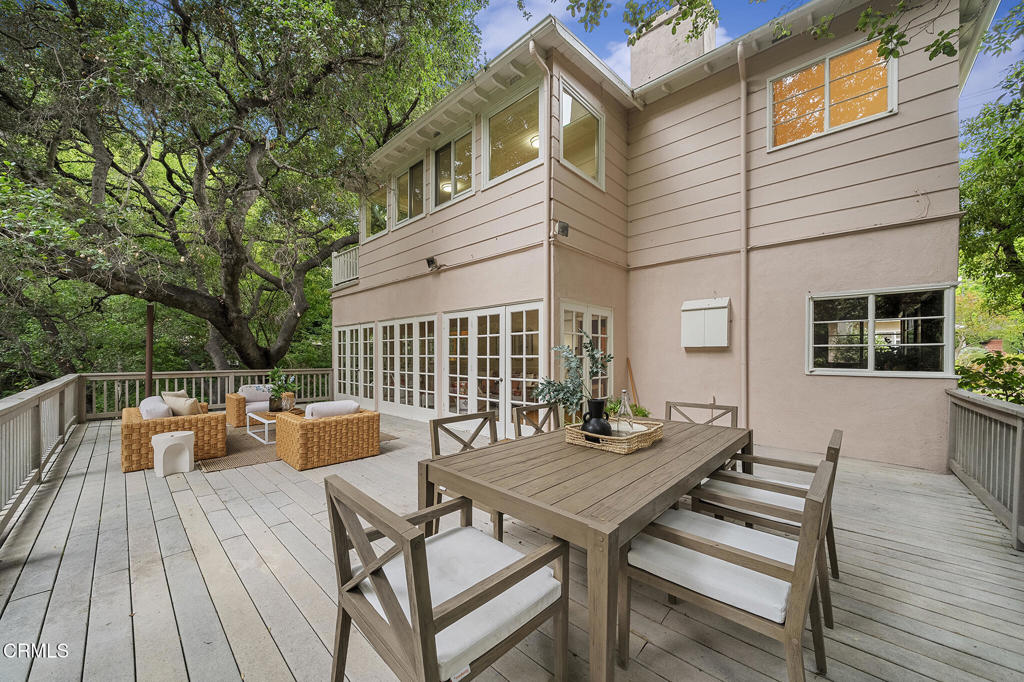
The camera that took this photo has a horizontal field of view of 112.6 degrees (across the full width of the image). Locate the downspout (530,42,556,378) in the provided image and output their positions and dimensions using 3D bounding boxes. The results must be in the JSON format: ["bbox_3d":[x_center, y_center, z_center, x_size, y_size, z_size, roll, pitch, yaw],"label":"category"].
[{"bbox_3d":[0.380,-1.249,4.480,0.100,5.100,0.360,-2,-3,42],"label":"downspout"}]

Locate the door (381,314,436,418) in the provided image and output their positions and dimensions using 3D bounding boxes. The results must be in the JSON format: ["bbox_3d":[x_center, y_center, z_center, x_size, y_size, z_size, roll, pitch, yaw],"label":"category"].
[{"bbox_3d":[-2.150,0.558,6.900,2.060,2.050,0.110,-2,-3,42],"label":"door"}]

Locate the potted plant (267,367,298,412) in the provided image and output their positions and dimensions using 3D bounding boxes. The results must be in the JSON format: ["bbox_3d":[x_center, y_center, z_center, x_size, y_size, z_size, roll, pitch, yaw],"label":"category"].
[{"bbox_3d":[-3.952,0.827,5.850,0.450,0.760,0.450,-1,-2,41],"label":"potted plant"}]

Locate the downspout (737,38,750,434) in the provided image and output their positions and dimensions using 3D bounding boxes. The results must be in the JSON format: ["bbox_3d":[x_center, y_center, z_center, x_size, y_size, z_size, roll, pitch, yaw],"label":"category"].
[{"bbox_3d":[3.371,-1.340,4.967,0.085,5.707,0.150,-1,-2,41],"label":"downspout"}]

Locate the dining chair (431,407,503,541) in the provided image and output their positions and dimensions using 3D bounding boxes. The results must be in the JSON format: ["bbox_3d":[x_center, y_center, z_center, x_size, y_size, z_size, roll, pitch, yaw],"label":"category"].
[{"bbox_3d":[-0.123,0.961,2.257,0.560,0.870,0.630,2,-3,-44],"label":"dining chair"}]

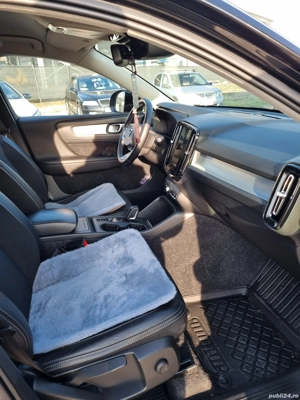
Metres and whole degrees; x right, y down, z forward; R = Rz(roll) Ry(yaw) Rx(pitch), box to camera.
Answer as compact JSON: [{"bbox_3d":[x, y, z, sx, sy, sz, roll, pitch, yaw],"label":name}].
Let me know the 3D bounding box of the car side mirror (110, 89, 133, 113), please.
[{"bbox_3d":[-0.165,-0.667,2.038,0.130,0.165,0.230,-19,27,-31],"label":"car side mirror"}]

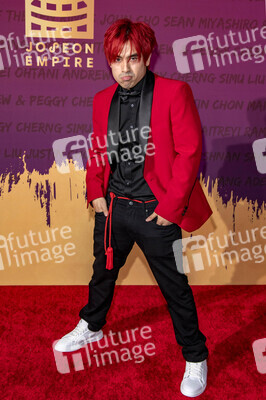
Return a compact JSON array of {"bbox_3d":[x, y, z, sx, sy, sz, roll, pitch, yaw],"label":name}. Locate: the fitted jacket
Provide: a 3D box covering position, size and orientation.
[{"bbox_3d":[0.081,-0.200,2.048,0.510,0.740,0.320,7,15,26],"label":"fitted jacket"}]

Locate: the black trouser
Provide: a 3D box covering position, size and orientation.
[{"bbox_3d":[0.060,0.365,2.207,0.640,0.820,0.330,7,12,26],"label":"black trouser"}]

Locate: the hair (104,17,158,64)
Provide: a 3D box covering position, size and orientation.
[{"bbox_3d":[-0.009,-0.686,1.940,0.215,0.210,0.235,3,22,14],"label":"hair"}]

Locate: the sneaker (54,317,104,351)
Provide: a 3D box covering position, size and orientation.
[{"bbox_3d":[-0.280,0.723,2.419,0.280,0.120,0.110,-4,12,-27],"label":"sneaker"}]

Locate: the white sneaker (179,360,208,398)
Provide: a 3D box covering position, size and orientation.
[{"bbox_3d":[0.302,0.798,2.115,0.113,0.120,0.290,4,12,12],"label":"white sneaker"}]

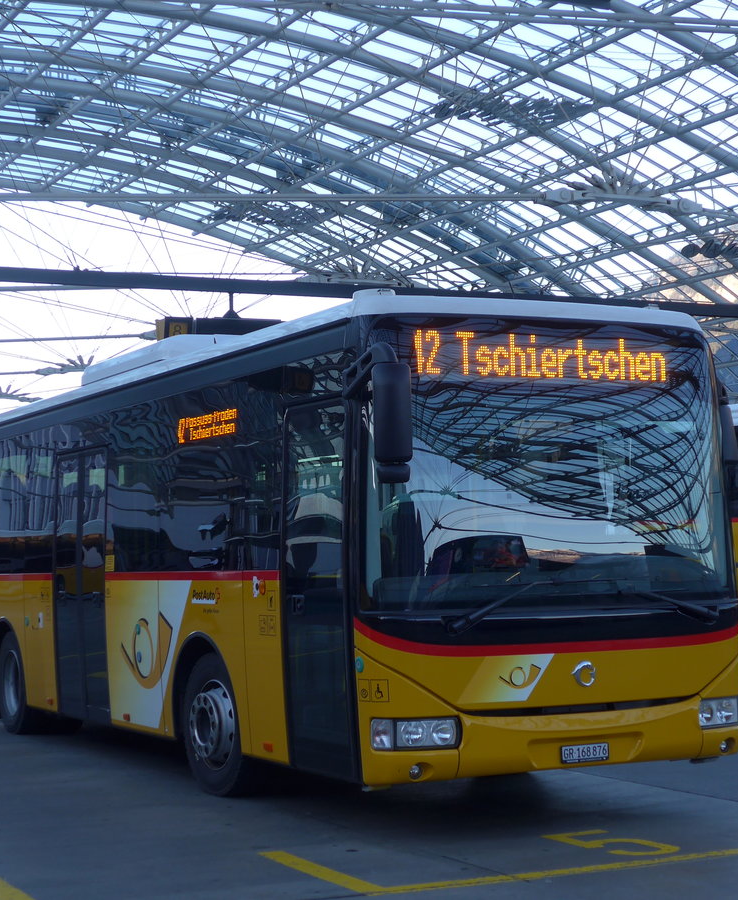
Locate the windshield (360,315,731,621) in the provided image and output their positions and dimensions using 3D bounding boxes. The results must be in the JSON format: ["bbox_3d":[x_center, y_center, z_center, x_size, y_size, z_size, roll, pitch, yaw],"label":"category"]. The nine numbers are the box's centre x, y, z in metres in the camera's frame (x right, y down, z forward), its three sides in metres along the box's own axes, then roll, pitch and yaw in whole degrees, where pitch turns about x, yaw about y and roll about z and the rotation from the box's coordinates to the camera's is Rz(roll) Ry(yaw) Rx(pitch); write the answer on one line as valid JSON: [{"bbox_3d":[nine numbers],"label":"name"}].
[{"bbox_3d":[1.086,0.089,10.172,2.400,1.600,0.360,0,-8,-26],"label":"windshield"}]

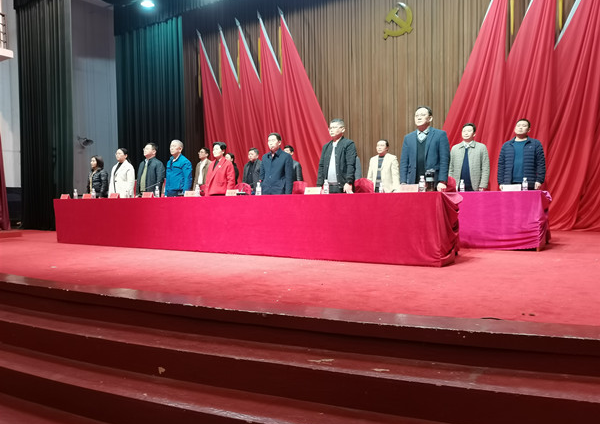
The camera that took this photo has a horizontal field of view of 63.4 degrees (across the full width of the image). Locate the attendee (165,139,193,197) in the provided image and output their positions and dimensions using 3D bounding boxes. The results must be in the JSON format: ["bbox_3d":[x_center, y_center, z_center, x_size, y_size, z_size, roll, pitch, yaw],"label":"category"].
[{"bbox_3d":[-2.020,-0.355,8.155,0.490,1.700,0.310,0,2,31],"label":"attendee"}]

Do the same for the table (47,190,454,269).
[{"bbox_3d":[-1.125,0.150,6.939,6.650,0.760,0.820,0,2,31],"label":"table"}]

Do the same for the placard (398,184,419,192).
[{"bbox_3d":[1.168,-0.245,5.154,0.210,0.090,0.085,0,2,32],"label":"placard"}]

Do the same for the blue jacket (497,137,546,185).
[{"bbox_3d":[3.174,-0.731,6.953,0.660,0.700,0.340,0,2,31],"label":"blue jacket"}]

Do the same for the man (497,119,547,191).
[{"bbox_3d":[3.155,-0.419,6.863,0.610,1.782,0.350,0,2,32],"label":"man"}]

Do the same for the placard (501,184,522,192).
[{"bbox_3d":[2.752,-0.315,6.315,0.250,0.090,0.070,0,2,31],"label":"placard"}]

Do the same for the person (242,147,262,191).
[{"bbox_3d":[-0.864,-0.384,9.386,0.510,1.682,0.320,0,2,32],"label":"person"}]

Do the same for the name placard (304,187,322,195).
[{"bbox_3d":[0.167,-0.247,5.782,0.210,0.090,0.085,0,2,32],"label":"name placard"}]

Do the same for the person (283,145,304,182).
[{"bbox_3d":[-0.144,-0.402,9.019,0.480,1.670,0.310,0,2,31],"label":"person"}]

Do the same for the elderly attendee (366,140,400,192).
[{"bbox_3d":[1.389,-0.359,7.973,0.540,1.648,0.330,0,2,32],"label":"elderly attendee"}]

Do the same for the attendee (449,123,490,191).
[{"bbox_3d":[2.563,-0.439,7.328,0.530,1.780,0.330,0,2,31],"label":"attendee"}]

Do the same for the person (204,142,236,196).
[{"bbox_3d":[-1.258,-0.300,7.692,0.460,1.600,0.300,0,2,31],"label":"person"}]

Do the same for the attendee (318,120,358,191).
[{"bbox_3d":[0.507,-0.344,6.403,0.560,1.744,0.350,0,2,32],"label":"attendee"}]

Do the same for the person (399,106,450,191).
[{"bbox_3d":[1.532,-0.387,5.924,0.530,1.810,0.330,0,2,31],"label":"person"}]

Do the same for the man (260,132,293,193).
[{"bbox_3d":[-0.321,-0.296,6.925,0.510,1.641,0.320,0,2,32],"label":"man"}]

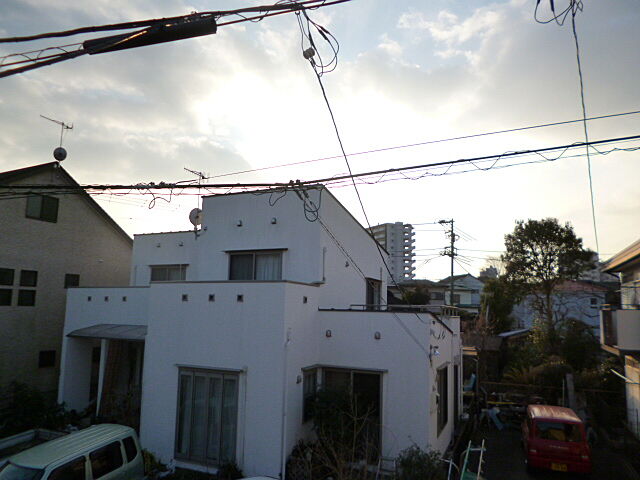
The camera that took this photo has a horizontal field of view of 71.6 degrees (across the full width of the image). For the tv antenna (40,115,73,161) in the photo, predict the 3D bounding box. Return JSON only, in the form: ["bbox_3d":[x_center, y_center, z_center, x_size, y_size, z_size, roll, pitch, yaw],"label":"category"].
[{"bbox_3d":[-9.330,-3.605,15.600,0.550,1.420,1.350,-1,-7,17],"label":"tv antenna"}]

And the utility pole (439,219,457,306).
[{"bbox_3d":[13.589,3.888,46.791,1.900,12.331,0.900,1,-7,0],"label":"utility pole"}]

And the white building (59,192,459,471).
[{"bbox_3d":[-1.753,2.387,14.379,11.501,6.983,7.948,-2,-8,25],"label":"white building"}]

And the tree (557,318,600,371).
[{"bbox_3d":[11.650,4.927,19.979,2.100,2.800,2.000,-3,-8,30],"label":"tree"}]

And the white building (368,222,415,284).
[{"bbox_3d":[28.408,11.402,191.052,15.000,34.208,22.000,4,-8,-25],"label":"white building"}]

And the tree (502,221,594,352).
[{"bbox_3d":[12.358,2.879,23.982,4.800,7.900,4.600,-3,-8,27],"label":"tree"}]

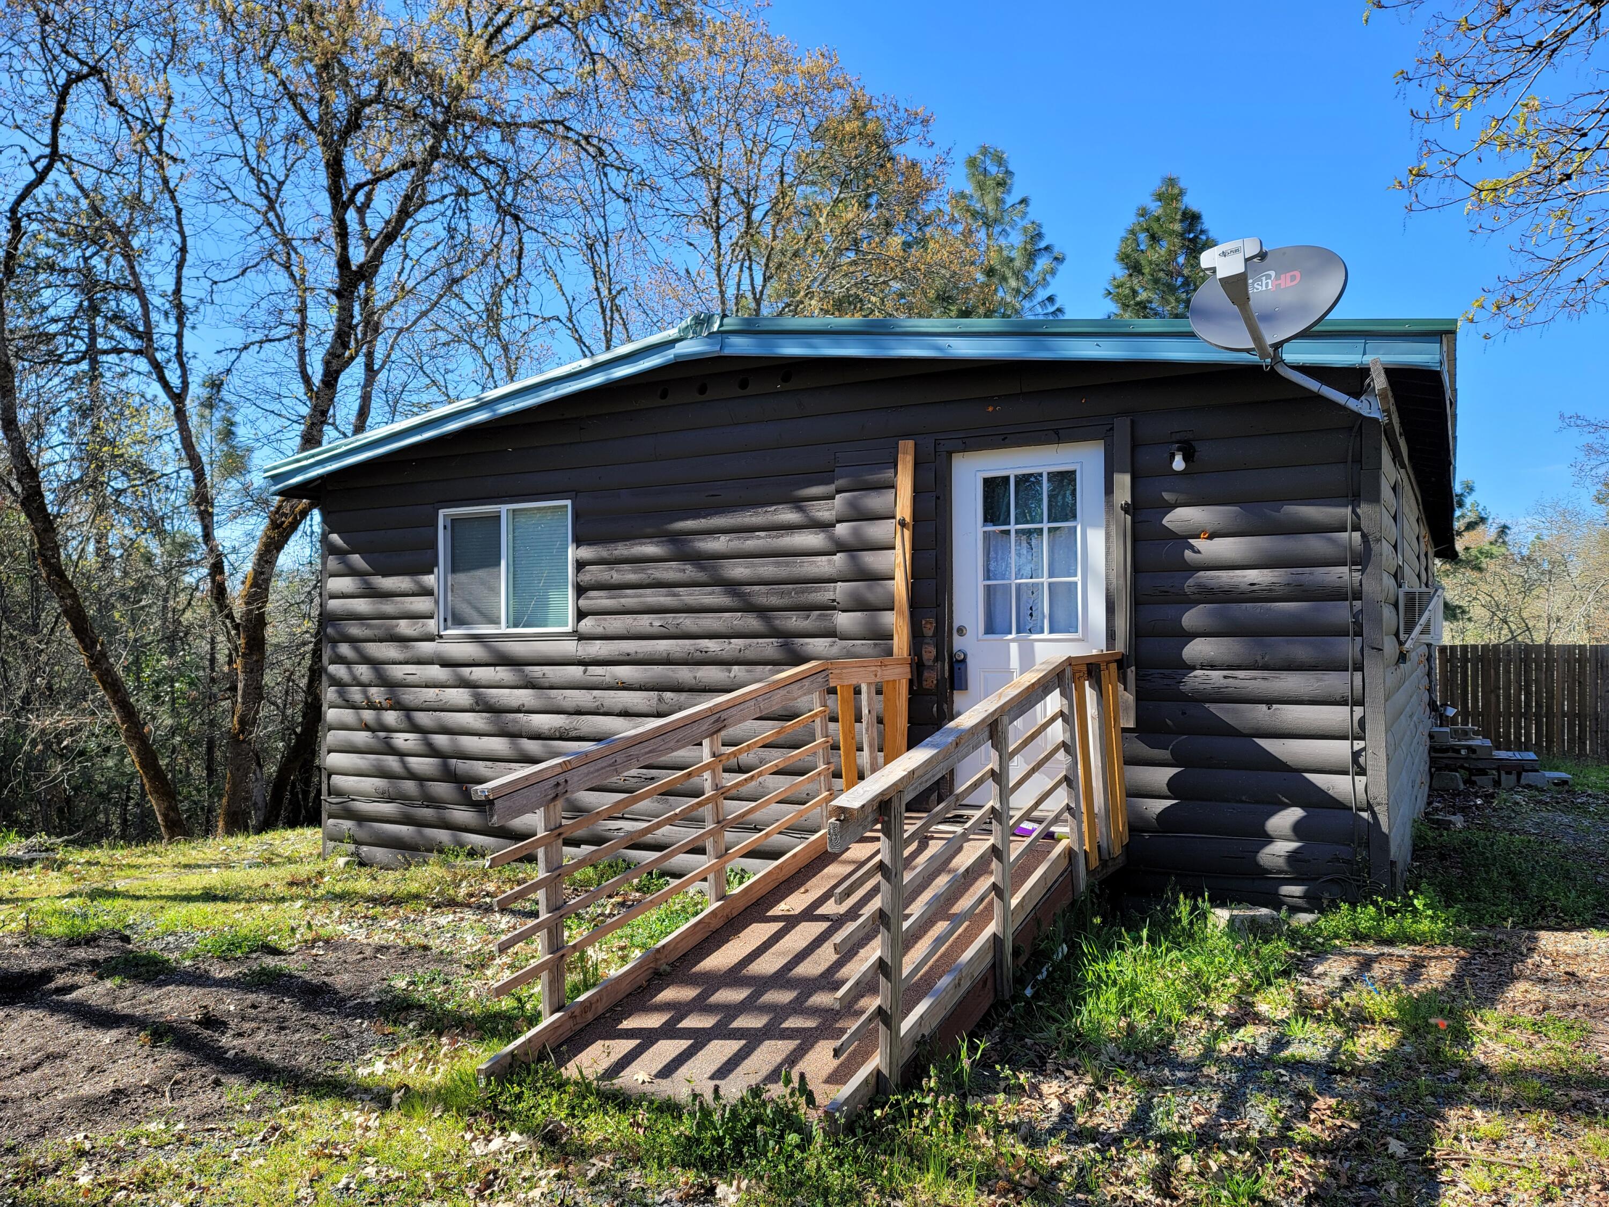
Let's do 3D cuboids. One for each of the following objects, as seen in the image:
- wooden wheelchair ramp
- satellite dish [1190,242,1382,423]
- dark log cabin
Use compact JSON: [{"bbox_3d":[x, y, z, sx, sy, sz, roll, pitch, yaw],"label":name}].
[{"bbox_3d":[0.312,0.861,4.806,1.310,1.255,3.360,-1,-1,29],"label":"wooden wheelchair ramp"},{"bbox_3d":[1.831,-1.075,4.531,0.650,0.700,0.830,-2,-2,37],"label":"satellite dish"},{"bbox_3d":[2.836,0.158,13.257,8.040,3.580,14.280,-1,-1,29],"label":"dark log cabin"}]

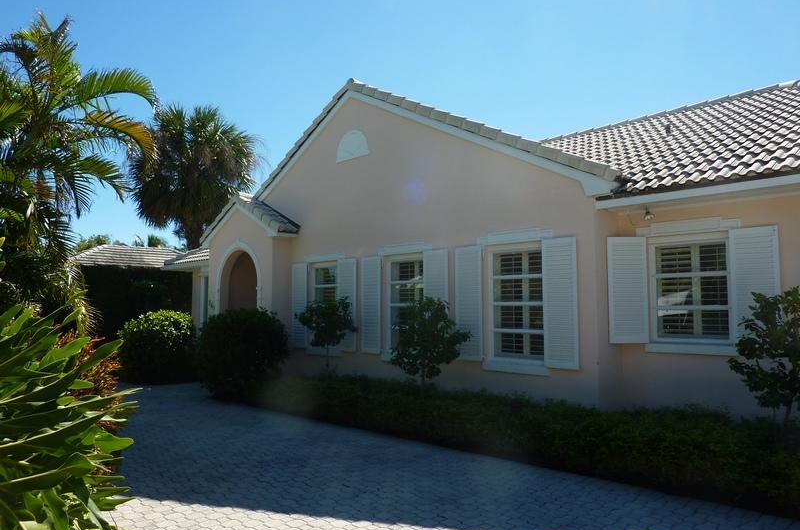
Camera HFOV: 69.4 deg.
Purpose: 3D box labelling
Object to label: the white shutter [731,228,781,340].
[{"bbox_3d":[3.891,0.232,6.313,0.475,1.310,0.050,-4,-6,44],"label":"white shutter"}]

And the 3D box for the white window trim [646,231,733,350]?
[{"bbox_3d":[3.419,0.336,6.882,1.000,1.420,0.140,-4,-6,44],"label":"white window trim"}]

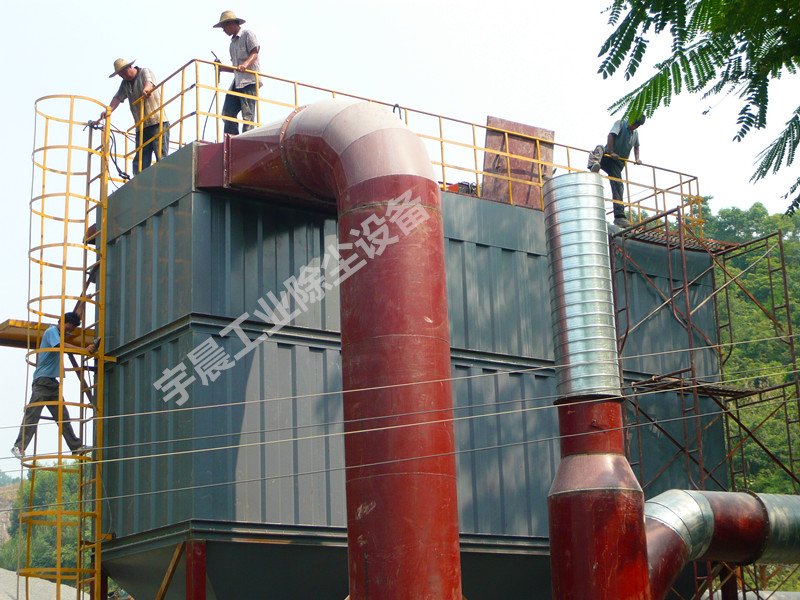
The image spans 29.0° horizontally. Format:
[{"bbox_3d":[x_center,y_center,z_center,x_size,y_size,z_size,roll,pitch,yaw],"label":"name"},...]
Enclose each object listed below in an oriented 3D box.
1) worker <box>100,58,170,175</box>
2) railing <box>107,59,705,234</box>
[{"bbox_3d":[-2.946,-2.087,17.878,0.765,1.630,0.595,-15,-20,41],"label":"worker"},{"bbox_3d":[0.269,-1.417,19.842,7.708,0.916,2.350,9,-18,-34],"label":"railing"}]

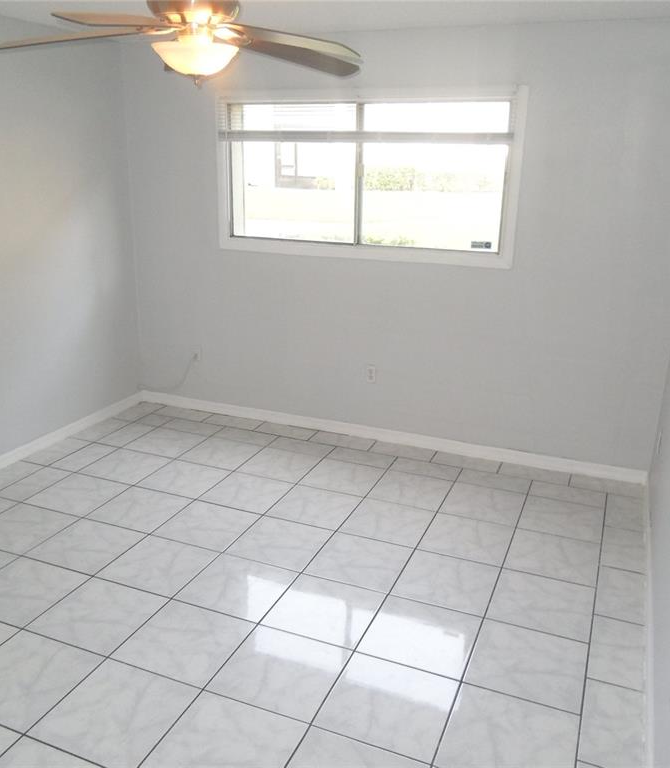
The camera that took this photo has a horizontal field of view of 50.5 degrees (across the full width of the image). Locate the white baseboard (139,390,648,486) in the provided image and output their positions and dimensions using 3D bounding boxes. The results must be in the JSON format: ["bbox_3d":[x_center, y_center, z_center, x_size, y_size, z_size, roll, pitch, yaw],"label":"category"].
[{"bbox_3d":[0.176,0.317,4.673,3.477,0.084,0.018,8,19,21],"label":"white baseboard"}]

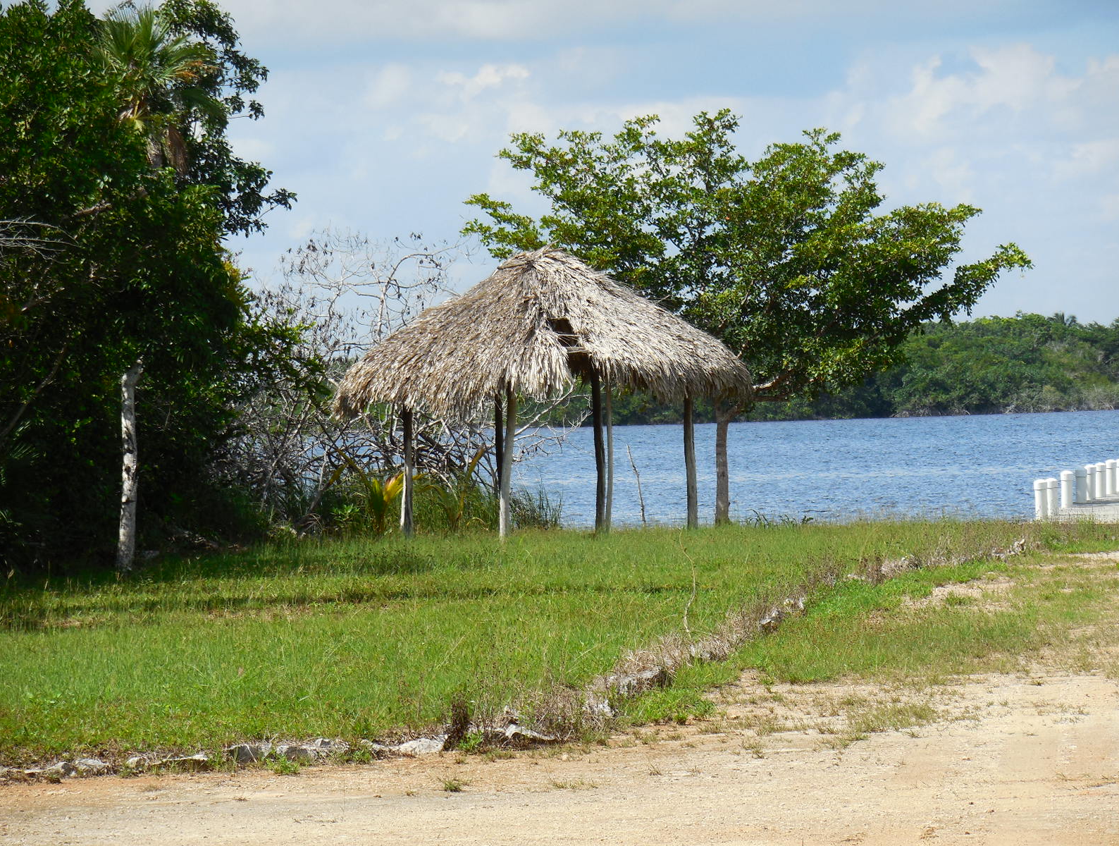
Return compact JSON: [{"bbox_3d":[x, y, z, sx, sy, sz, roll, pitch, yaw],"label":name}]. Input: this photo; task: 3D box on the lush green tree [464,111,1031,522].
[{"bbox_3d":[2.849,-1.604,95.000,8.500,6.250,7.400,-2,0,0],"label":"lush green tree"}]

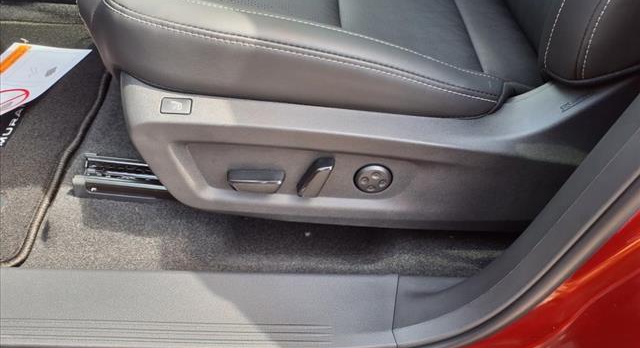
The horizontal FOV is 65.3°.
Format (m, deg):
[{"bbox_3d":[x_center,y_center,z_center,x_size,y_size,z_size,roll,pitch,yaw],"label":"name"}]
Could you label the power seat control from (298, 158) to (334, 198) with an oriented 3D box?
[{"bbox_3d":[-0.005,0.004,0.593,0.021,0.049,0.022,22,38,-20],"label":"power seat control"}]

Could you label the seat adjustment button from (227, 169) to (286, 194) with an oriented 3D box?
[{"bbox_3d":[-0.075,0.009,0.596,0.066,0.019,0.022,1,42,-2],"label":"seat adjustment button"}]

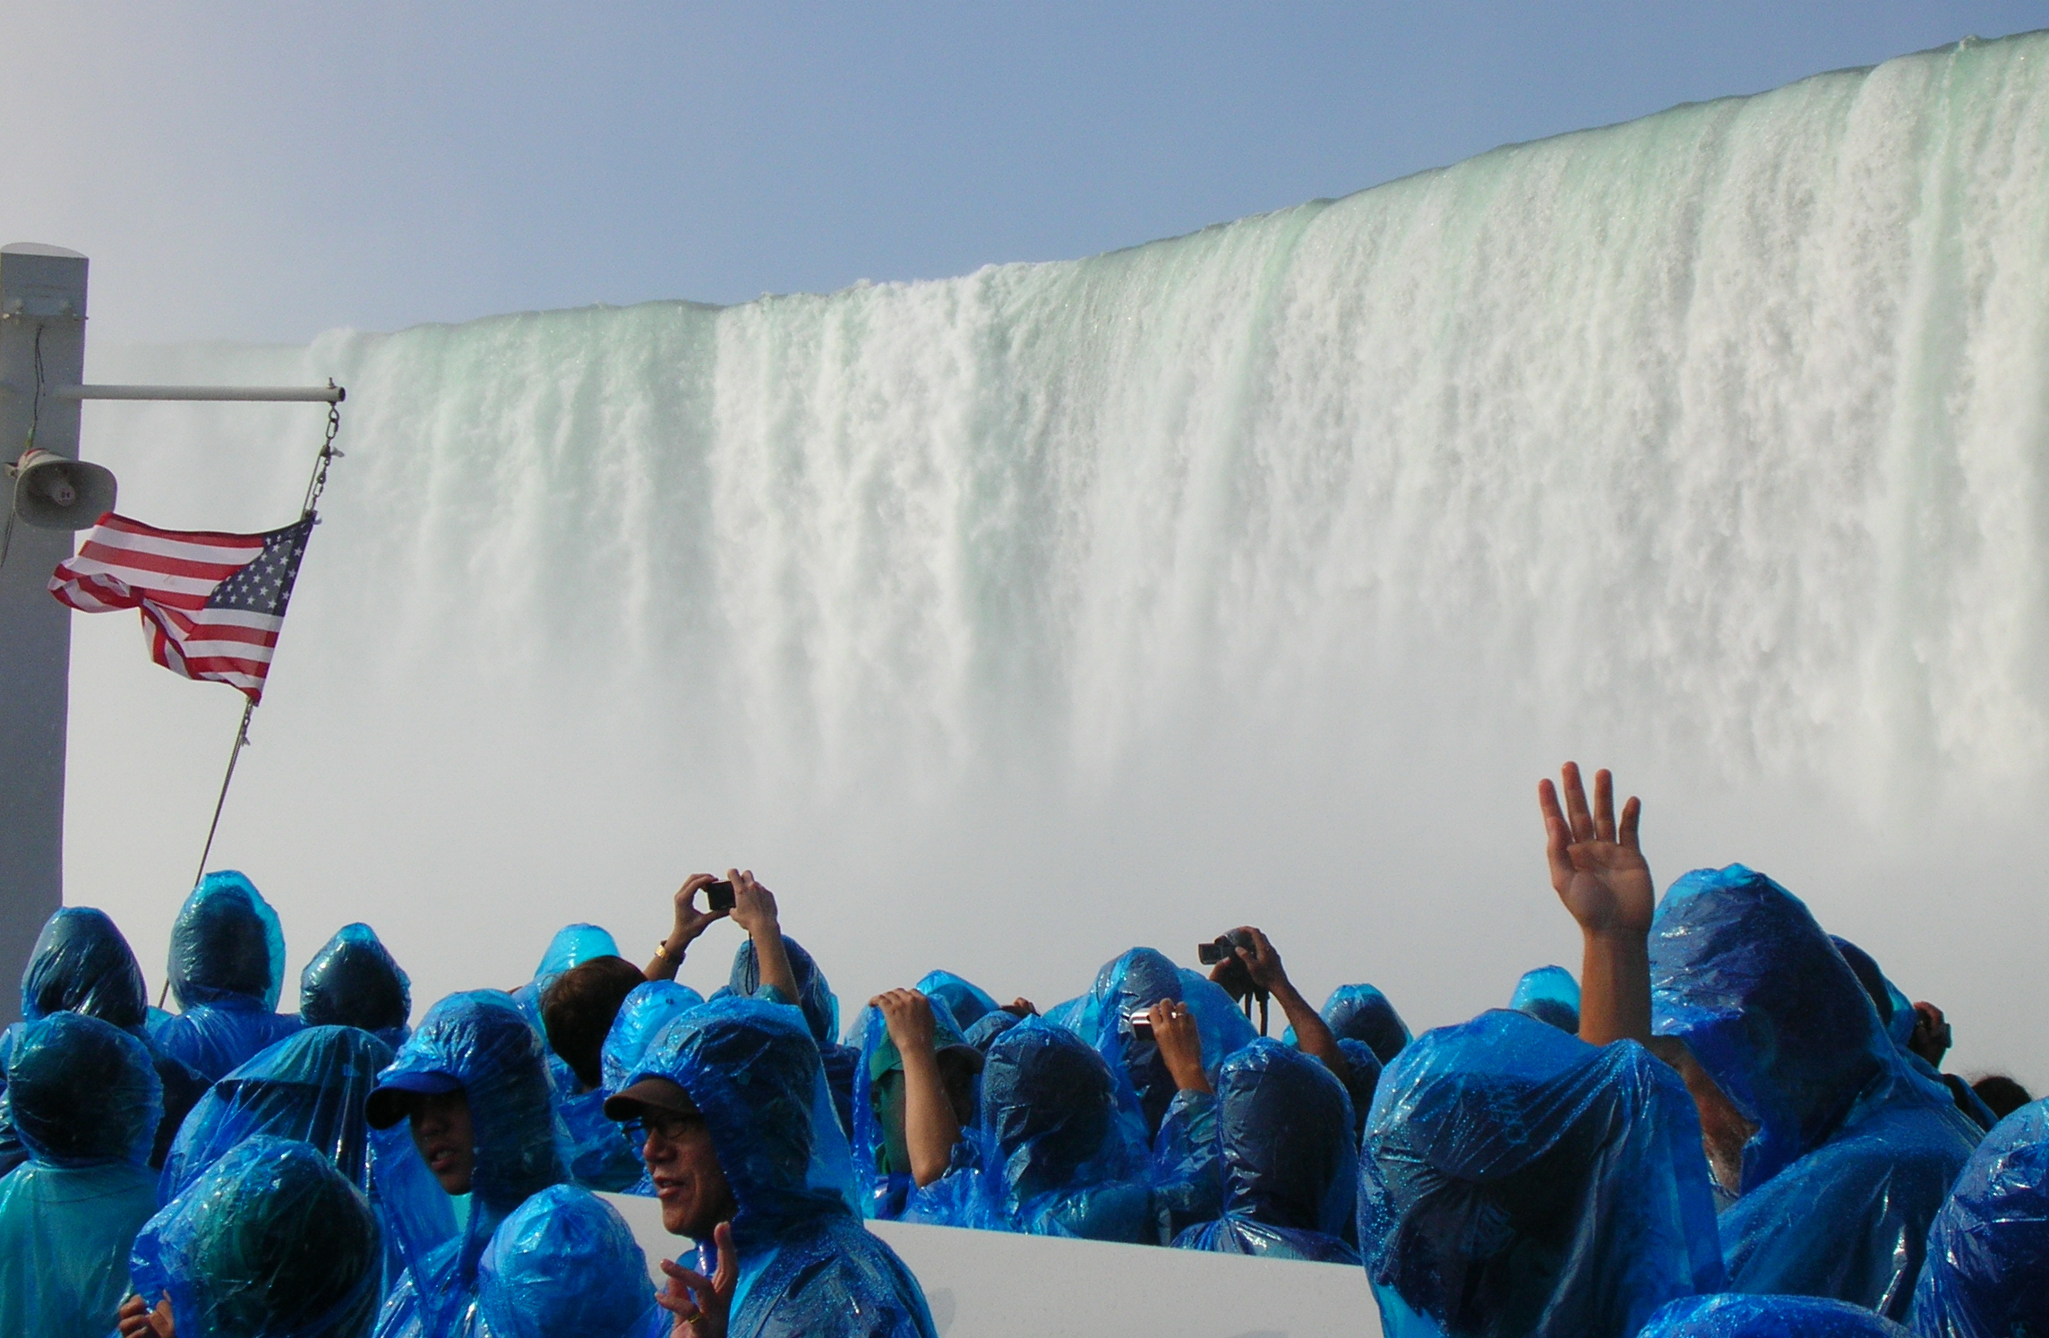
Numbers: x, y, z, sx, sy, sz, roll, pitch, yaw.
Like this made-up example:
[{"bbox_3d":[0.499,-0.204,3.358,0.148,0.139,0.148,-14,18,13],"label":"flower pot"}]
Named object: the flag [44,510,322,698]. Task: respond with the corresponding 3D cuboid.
[{"bbox_3d":[-2.302,-0.168,10.500,0.700,0.530,0.220,3,-4,-11],"label":"flag"}]

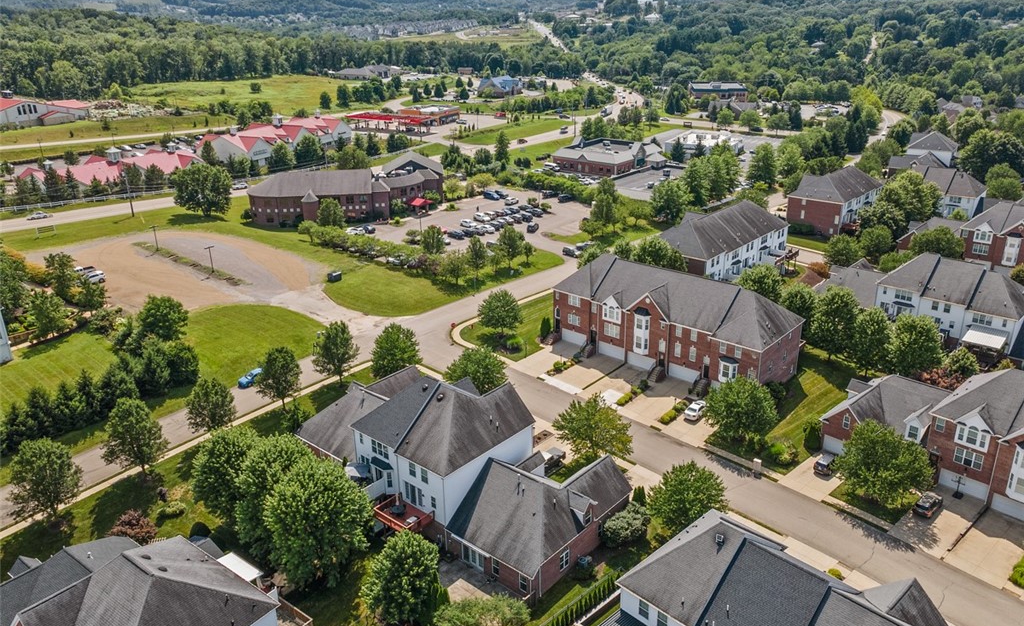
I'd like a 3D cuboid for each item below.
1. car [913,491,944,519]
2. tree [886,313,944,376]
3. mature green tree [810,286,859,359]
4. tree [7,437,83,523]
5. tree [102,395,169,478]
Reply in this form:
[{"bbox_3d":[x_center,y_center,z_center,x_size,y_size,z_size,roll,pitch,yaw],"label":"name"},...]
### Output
[{"bbox_3d":[48.631,22.503,83.000,4.450,1.650,1.850,-18,26,-39],"label":"car"},{"bbox_3d":[57.050,6.100,100.770,7.200,11.410,7.200,-1,21,0],"label":"tree"},{"bbox_3d":[50.210,1.880,110.360,7.400,12.300,7.400,9,23,24],"label":"mature green tree"},{"bbox_3d":[-46.971,17.090,71.969,6.366,9.342,6.366,-1,20,0],"label":"tree"},{"bbox_3d":[-45.770,15.410,86.750,7.040,10.730,7.040,-1,21,0],"label":"tree"}]

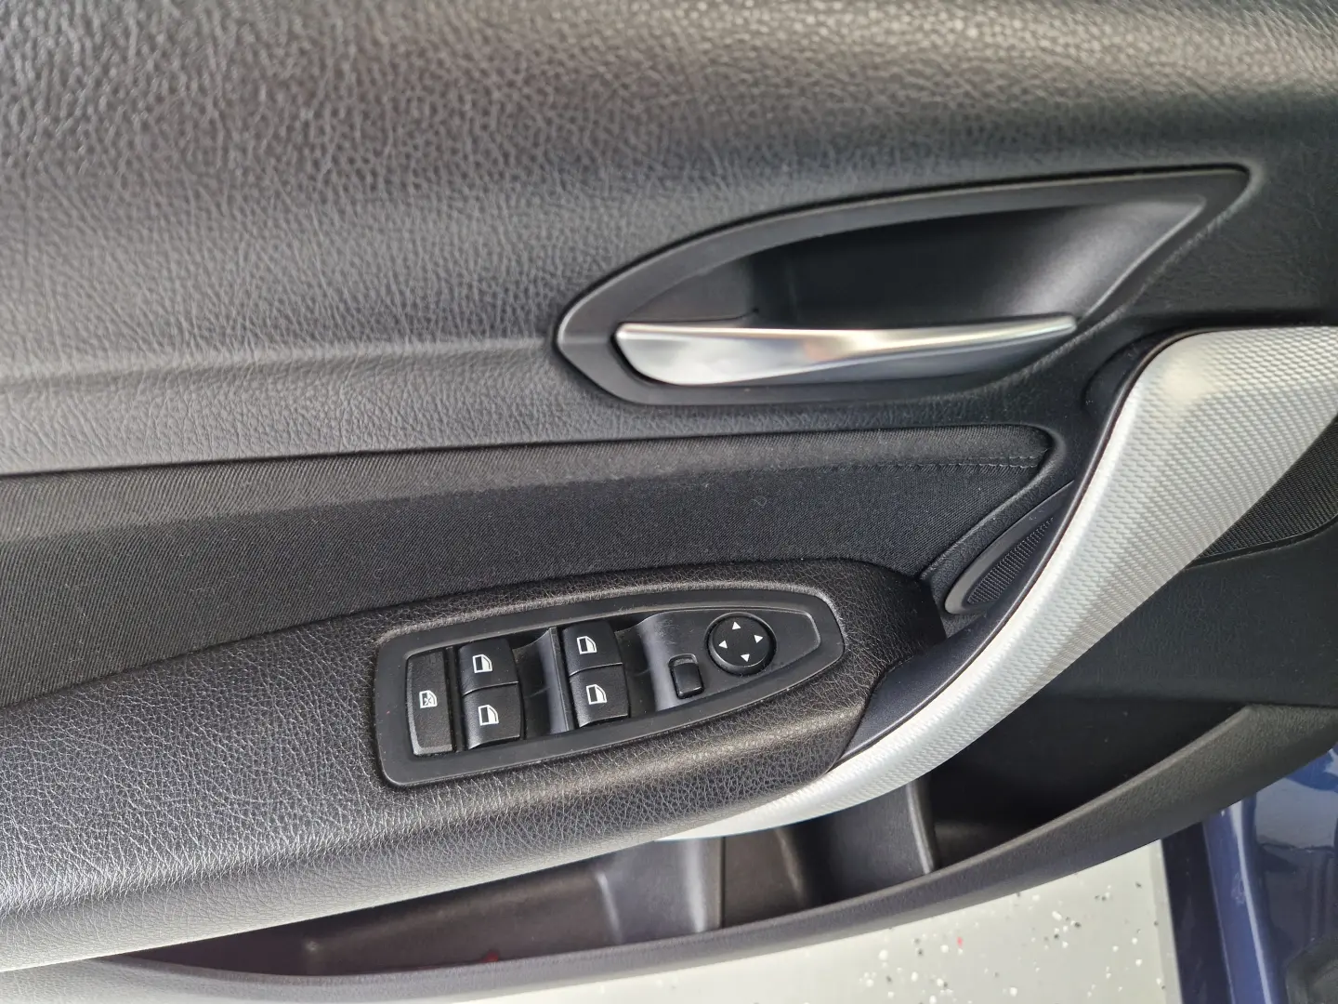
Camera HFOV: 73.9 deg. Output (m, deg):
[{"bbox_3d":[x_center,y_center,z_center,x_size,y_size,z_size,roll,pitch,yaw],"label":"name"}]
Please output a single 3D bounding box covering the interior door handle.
[{"bbox_3d":[0.059,-0.051,0.298,0.153,0.023,0.021,-3,42,-1],"label":"interior door handle"}]

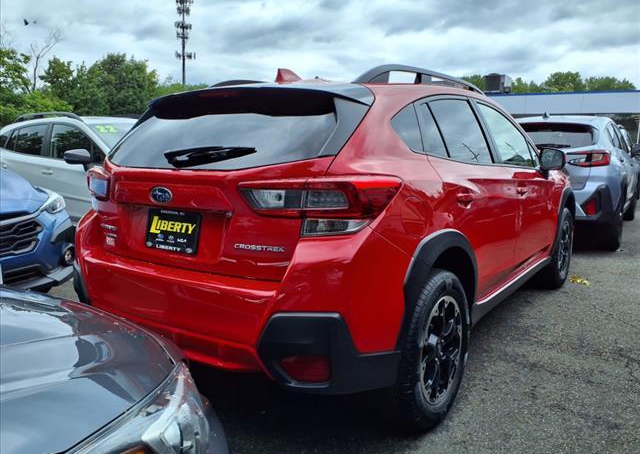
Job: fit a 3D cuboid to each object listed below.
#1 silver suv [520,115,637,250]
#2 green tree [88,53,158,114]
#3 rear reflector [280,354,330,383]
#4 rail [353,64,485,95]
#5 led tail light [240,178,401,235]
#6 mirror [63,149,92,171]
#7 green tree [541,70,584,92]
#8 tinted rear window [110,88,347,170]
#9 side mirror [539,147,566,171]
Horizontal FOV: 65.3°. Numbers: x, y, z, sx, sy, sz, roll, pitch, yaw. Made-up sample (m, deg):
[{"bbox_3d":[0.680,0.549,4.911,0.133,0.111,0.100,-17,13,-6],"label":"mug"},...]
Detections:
[{"bbox_3d":[3.534,-0.796,7.287,1.810,1.600,4.480,7,11,35],"label":"silver suv"},{"bbox_3d":[-12.642,-7.695,32.550,4.490,6.940,4.490,-3,10,-21],"label":"green tree"},{"bbox_3d":[-0.044,0.466,1.633,0.160,0.085,0.050,2,9,8],"label":"rear reflector"},{"bbox_3d":[0.597,-0.713,2.554,0.070,0.130,1.600,7,11,35],"label":"rail"},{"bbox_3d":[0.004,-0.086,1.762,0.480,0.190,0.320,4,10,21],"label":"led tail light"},{"bbox_3d":[-2.313,-0.667,4.746,0.150,0.180,0.210,6,11,34],"label":"mirror"},{"bbox_3d":[30.172,-13.964,62.859,6.000,10.830,6.000,5,10,26],"label":"green tree"},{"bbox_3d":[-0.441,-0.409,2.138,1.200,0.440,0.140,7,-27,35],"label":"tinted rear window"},{"bbox_3d":[1.588,-0.458,3.404,0.190,0.170,0.140,7,11,35],"label":"side mirror"}]

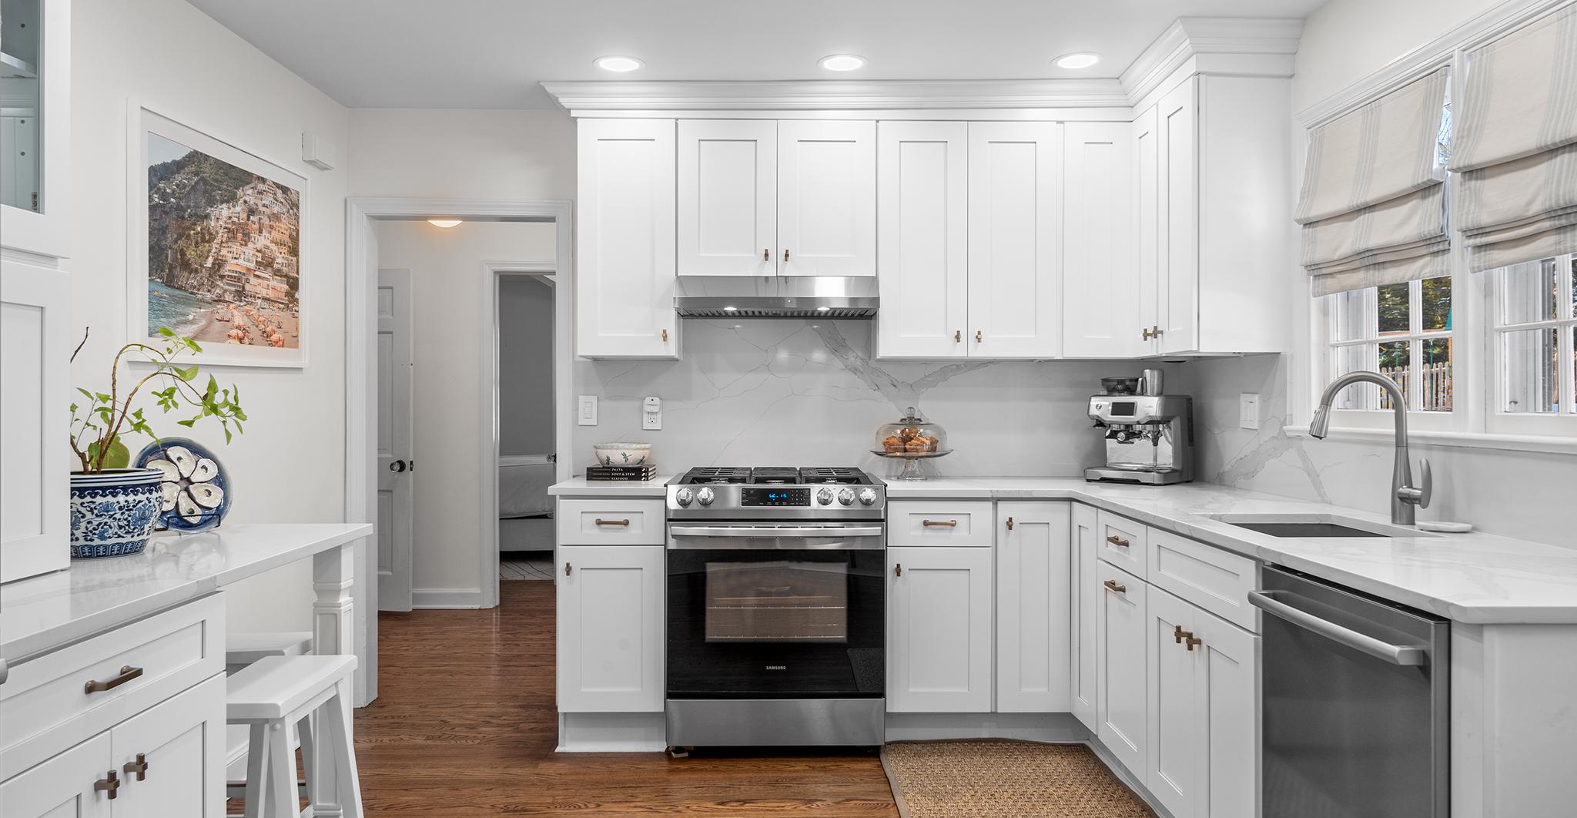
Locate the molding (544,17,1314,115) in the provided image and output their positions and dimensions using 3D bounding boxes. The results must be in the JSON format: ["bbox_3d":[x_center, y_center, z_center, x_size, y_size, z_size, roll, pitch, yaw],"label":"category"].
[{"bbox_3d":[0.366,-1.166,3.816,2.563,0.132,1.055,0,0,-1],"label":"molding"}]

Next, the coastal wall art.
[{"bbox_3d":[-1.763,-0.474,3.305,0.030,0.688,1.085,0,0,-1],"label":"coastal wall art"}]

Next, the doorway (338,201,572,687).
[{"bbox_3d":[-1.344,0.178,4.367,0.926,2.070,0.140,0,0,-1],"label":"doorway"}]

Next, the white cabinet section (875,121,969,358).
[{"bbox_3d":[0.510,-0.643,4.145,0.345,0.898,0.330,0,0,0],"label":"white cabinet section"}]

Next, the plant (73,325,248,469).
[{"bbox_3d":[-1.338,-0.020,2.175,0.427,0.299,0.360,0,0,-1],"label":"plant"}]

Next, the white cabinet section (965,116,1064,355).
[{"bbox_3d":[0.854,-0.641,4.145,0.348,0.898,0.330,0,0,0],"label":"white cabinet section"}]

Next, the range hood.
[{"bbox_3d":[-0.048,-0.441,4.109,0.758,0.141,0.445,0,0,-1],"label":"range hood"}]

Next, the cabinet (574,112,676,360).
[{"bbox_3d":[-0.617,-0.648,4.166,0.380,0.910,0.325,0,0,-1],"label":"cabinet"}]

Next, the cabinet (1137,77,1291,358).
[{"bbox_3d":[1.493,-0.644,3.744,0.322,0.910,0.600,0,0,-1],"label":"cabinet"}]

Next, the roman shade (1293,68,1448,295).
[{"bbox_3d":[1.624,-0.617,2.967,0.070,0.531,0.696,0,0,-1],"label":"roman shade"}]

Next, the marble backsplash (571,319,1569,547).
[{"bbox_3d":[0.398,-0.039,3.253,2.510,0.643,2.190,0,0,-1],"label":"marble backsplash"}]

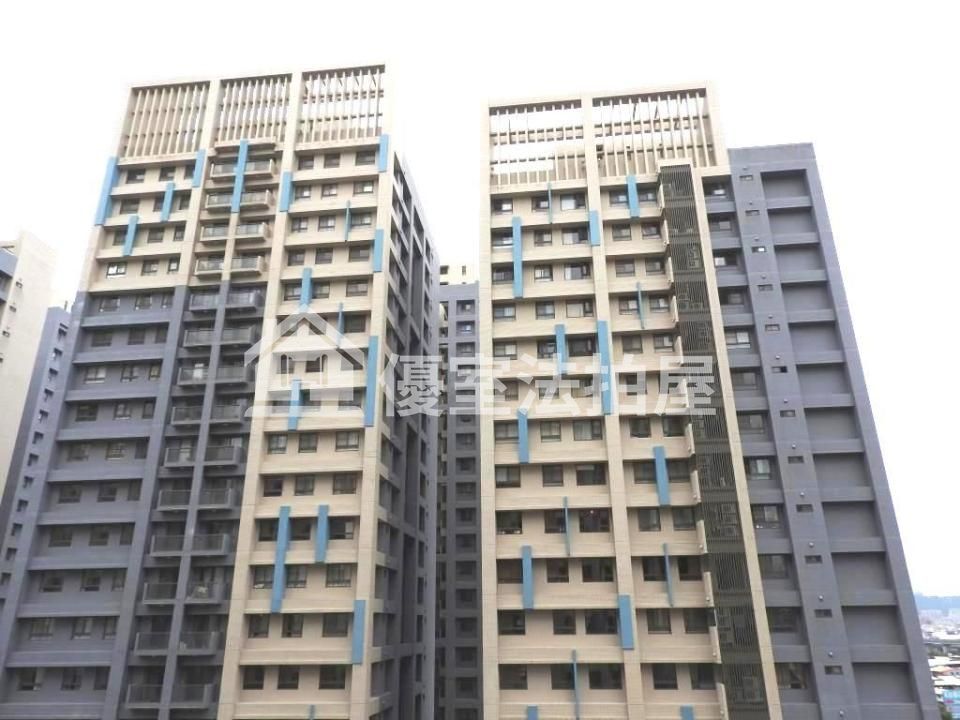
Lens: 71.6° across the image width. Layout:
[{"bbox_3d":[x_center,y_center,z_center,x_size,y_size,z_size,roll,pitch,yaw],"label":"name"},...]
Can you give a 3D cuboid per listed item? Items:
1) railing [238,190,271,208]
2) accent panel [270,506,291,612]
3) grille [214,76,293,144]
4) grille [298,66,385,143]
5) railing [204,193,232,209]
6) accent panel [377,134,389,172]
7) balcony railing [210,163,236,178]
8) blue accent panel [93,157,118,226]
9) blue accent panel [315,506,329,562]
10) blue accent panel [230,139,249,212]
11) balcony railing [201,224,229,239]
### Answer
[{"bbox_3d":[-19.906,-14.121,58.896,2.570,1.450,0.600,-3,-21,5],"label":"railing"},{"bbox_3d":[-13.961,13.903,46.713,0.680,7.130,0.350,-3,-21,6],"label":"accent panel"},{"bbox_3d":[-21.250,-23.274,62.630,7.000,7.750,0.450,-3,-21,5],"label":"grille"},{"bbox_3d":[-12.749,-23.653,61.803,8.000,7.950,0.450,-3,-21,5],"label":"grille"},{"bbox_3d":[-22.673,-13.881,58.223,2.460,1.290,0.150,-3,-21,6],"label":"railing"},{"bbox_3d":[-8.346,-17.904,57.909,0.710,3.900,0.220,-3,-21,6],"label":"accent panel"},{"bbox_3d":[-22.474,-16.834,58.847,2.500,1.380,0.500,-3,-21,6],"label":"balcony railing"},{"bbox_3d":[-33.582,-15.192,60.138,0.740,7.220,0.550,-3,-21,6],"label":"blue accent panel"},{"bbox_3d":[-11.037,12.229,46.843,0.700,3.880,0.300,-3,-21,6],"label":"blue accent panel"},{"bbox_3d":[-20.857,-16.025,57.865,0.720,7.450,0.250,-3,-21,6],"label":"blue accent panel"},{"bbox_3d":[-22.626,-10.892,57.082,2.430,1.290,0.150,-3,-21,6],"label":"balcony railing"}]

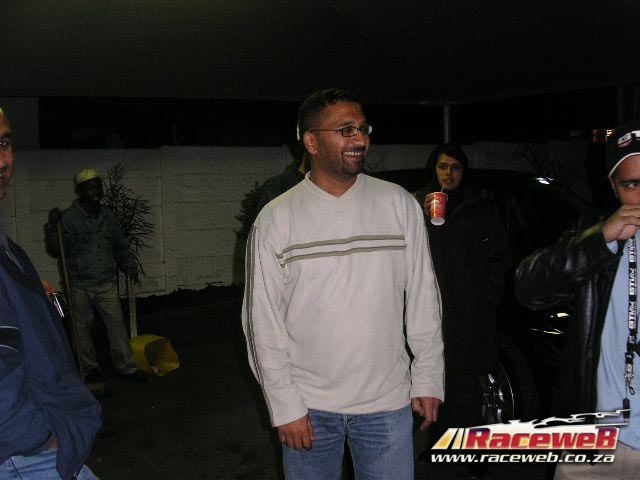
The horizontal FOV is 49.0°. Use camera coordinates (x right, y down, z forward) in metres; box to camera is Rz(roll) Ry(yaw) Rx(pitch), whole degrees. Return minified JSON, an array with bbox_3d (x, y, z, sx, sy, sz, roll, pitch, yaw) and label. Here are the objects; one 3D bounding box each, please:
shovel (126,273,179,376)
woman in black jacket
[{"bbox_3d":[-1.362,0.693,5.805,0.380,0.820,0.330,-1,4,29],"label":"shovel"},{"bbox_3d":[0.715,0.338,3.446,0.500,1.620,0.380,-1,3,17],"label":"woman in black jacket"}]

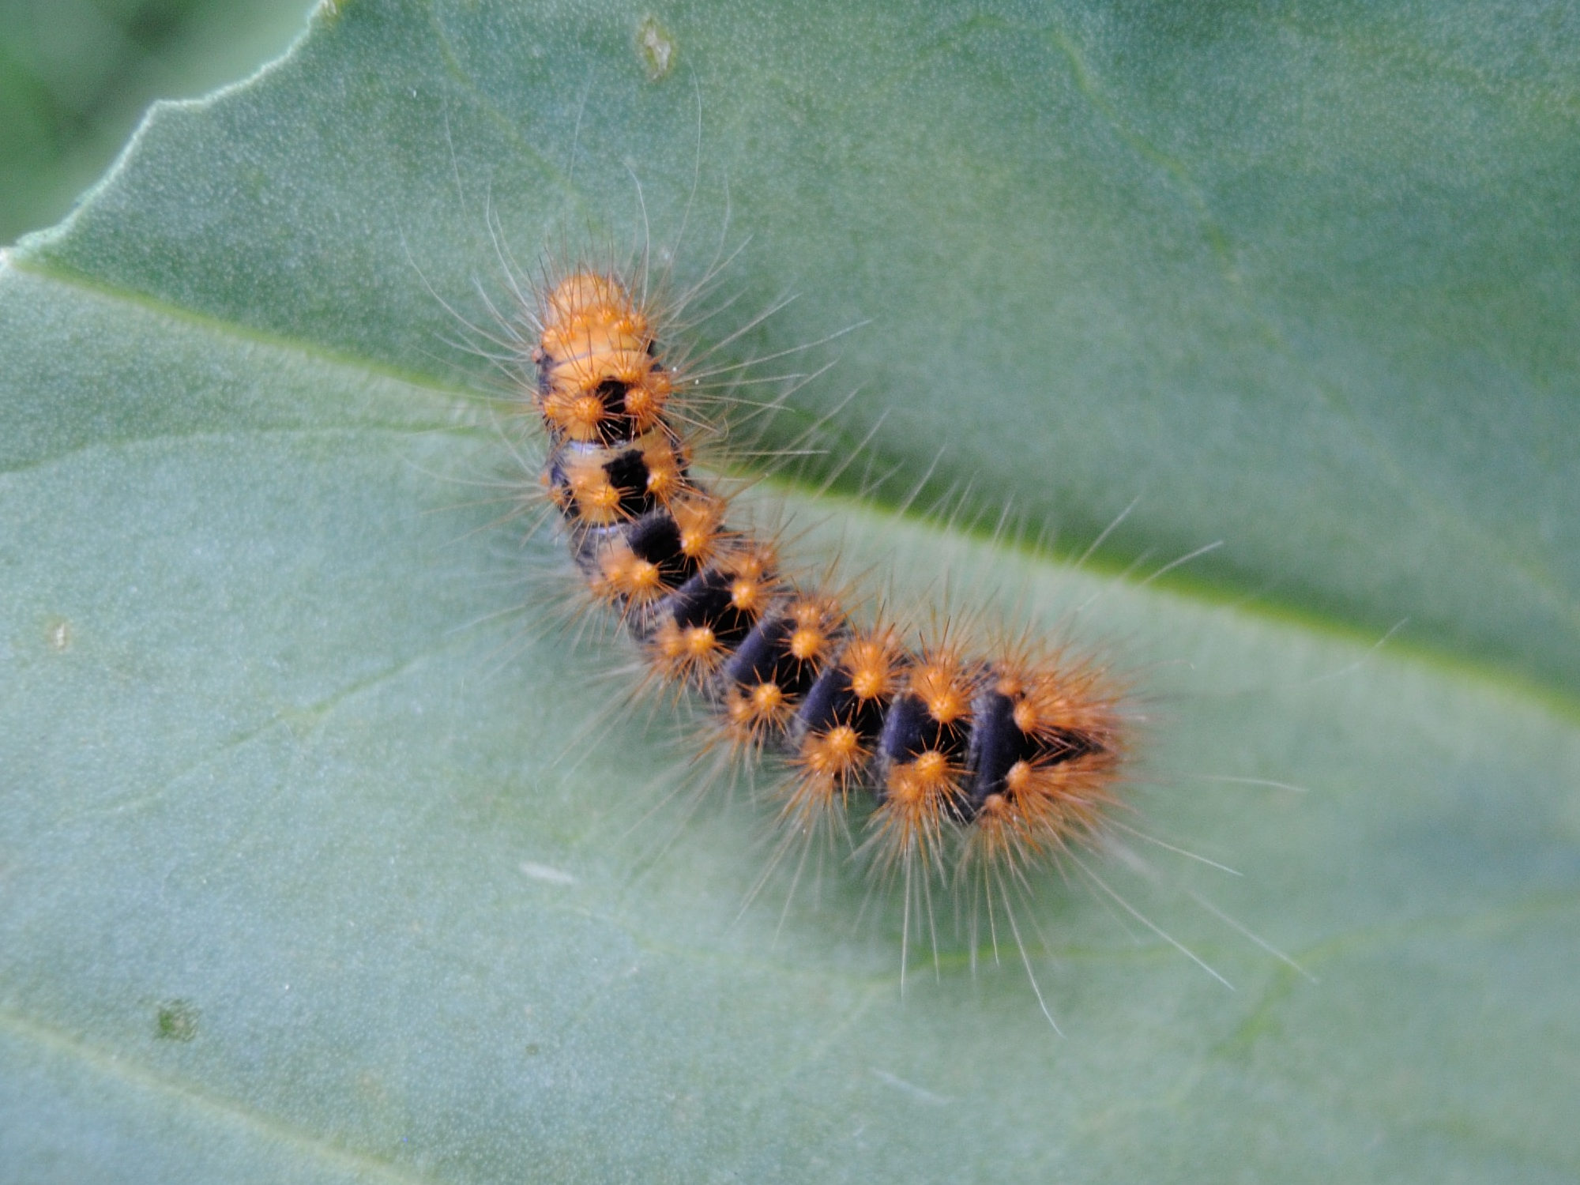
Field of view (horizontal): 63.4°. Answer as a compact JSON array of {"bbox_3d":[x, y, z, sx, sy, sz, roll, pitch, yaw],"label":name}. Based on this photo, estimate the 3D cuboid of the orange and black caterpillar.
[{"bbox_3d":[0.000,0.000,0.063,0.037,0.008,0.015,43,82,8],"label":"orange and black caterpillar"}]

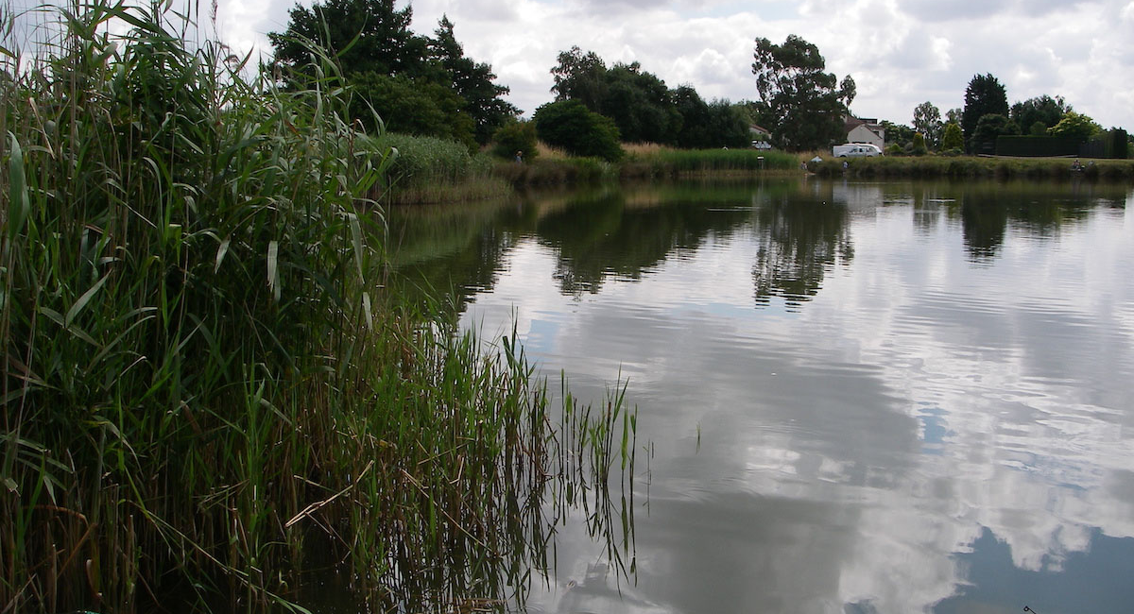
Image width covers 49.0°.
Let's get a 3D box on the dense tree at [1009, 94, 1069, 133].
[{"bbox_3d":[58.774,-22.932,154.584,7.766,6.967,6.989,0,7,0],"label":"dense tree"}]

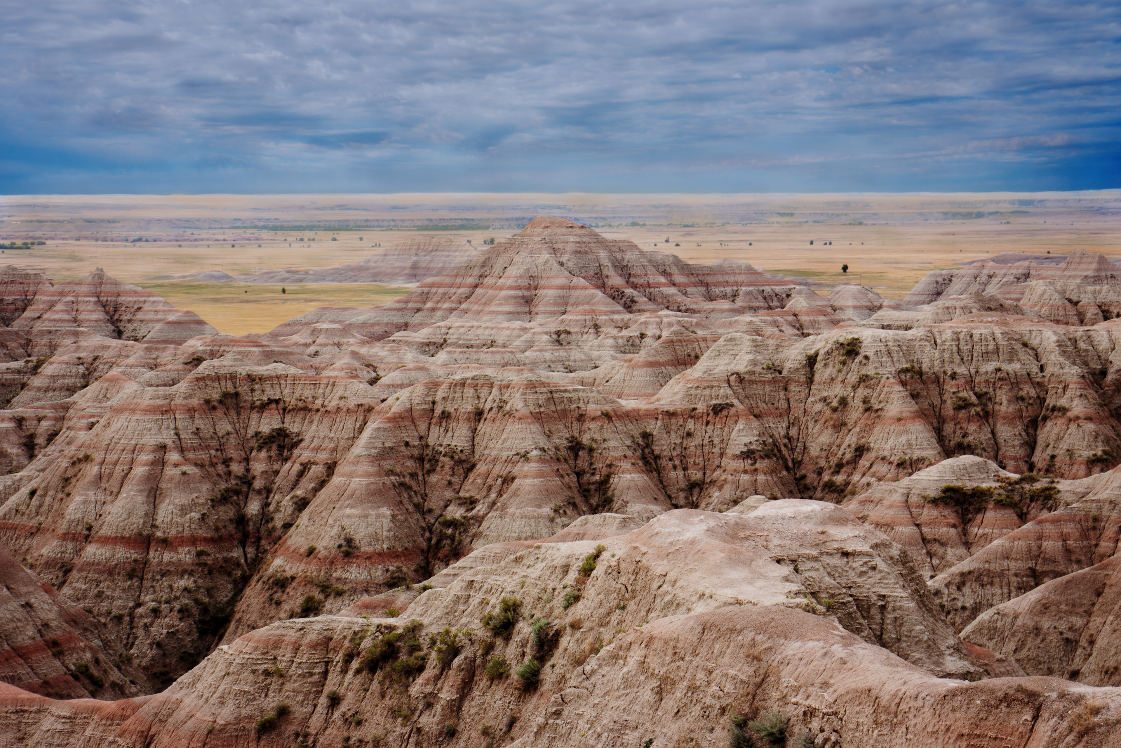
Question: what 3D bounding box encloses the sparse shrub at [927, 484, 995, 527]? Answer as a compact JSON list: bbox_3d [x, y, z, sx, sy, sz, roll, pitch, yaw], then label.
[{"bbox_3d":[19.930,6.515,127.000,3.300,2.050,2.600,1,4,9],"label":"sparse shrub"}]

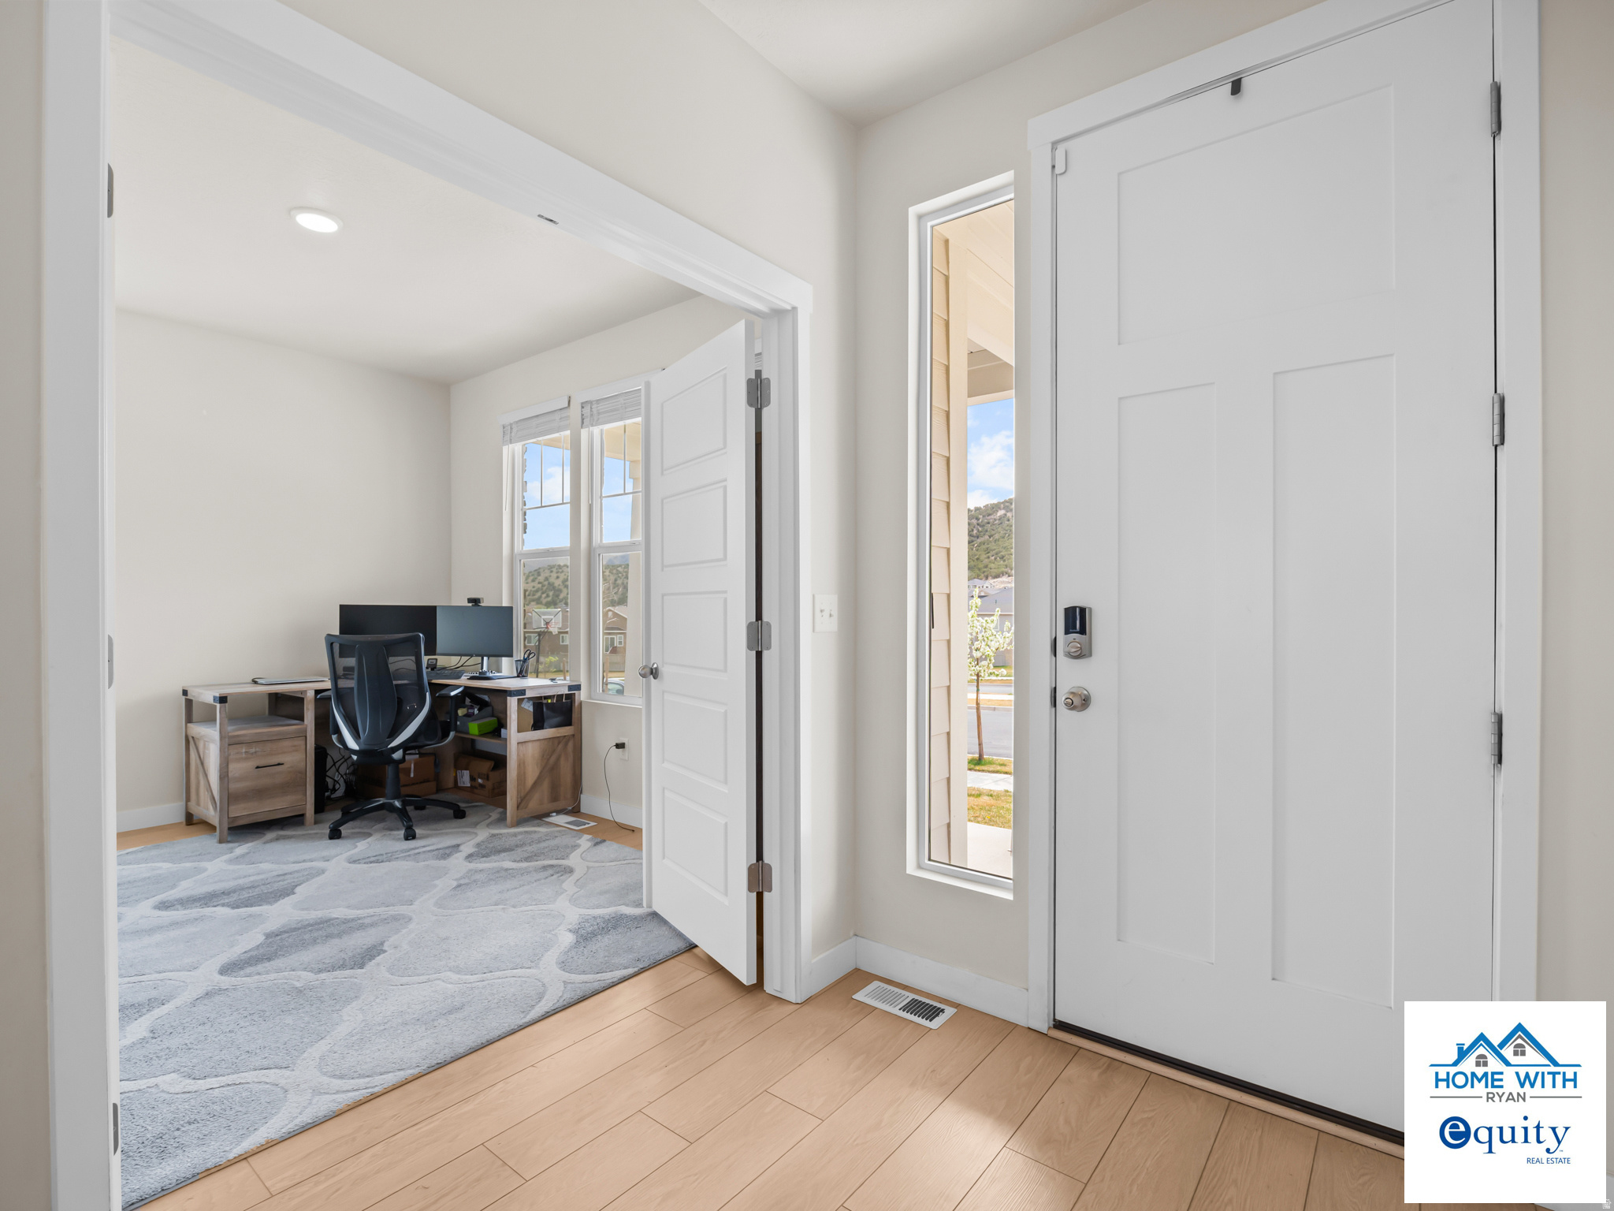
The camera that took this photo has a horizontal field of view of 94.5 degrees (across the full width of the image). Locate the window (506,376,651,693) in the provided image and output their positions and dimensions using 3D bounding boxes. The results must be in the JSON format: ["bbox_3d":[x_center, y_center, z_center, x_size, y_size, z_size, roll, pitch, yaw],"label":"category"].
[{"bbox_3d":[-1.321,-0.321,4.365,1.575,1.715,0.110,0,0,39],"label":"window"}]

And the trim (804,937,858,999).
[{"bbox_3d":[0.076,1.127,2.320,0.016,0.101,0.260,0,0,39],"label":"trim"}]

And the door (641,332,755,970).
[{"bbox_3d":[-0.390,0.148,2.598,0.040,2.030,0.762,0,0,-35],"label":"door"}]

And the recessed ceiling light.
[{"bbox_3d":[-1.976,-1.548,3.008,0.180,0.020,0.180,0,0,0],"label":"recessed ceiling light"}]

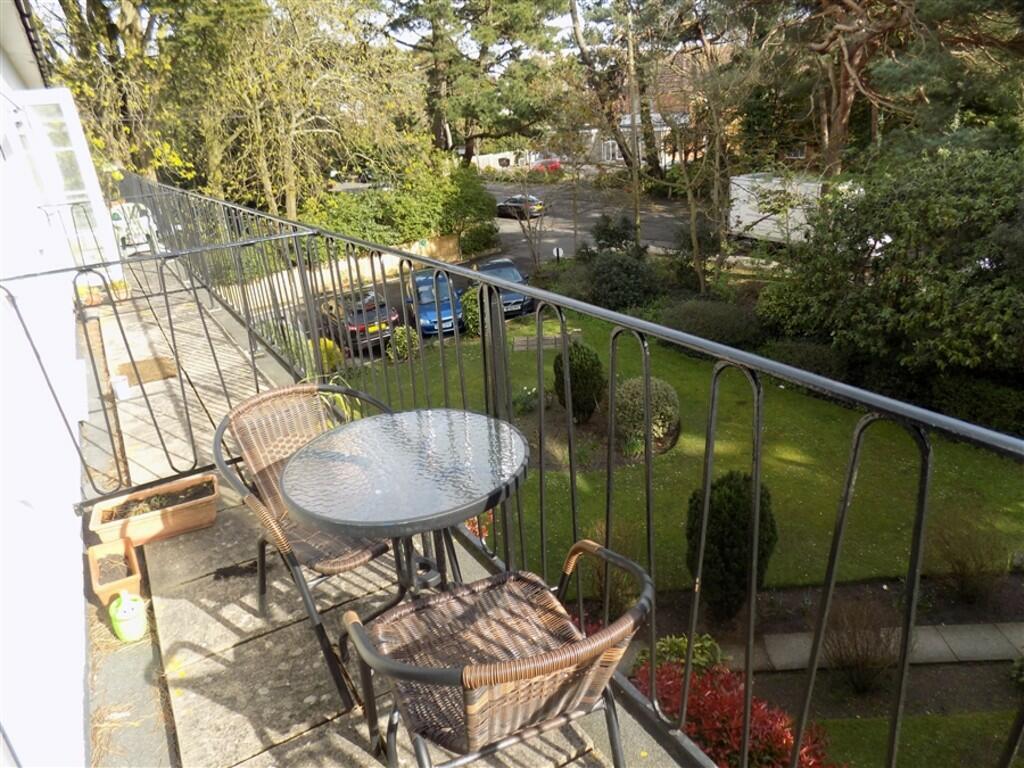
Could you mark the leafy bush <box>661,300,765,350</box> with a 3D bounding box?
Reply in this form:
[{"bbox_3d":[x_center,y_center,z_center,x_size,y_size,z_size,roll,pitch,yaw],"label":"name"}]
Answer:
[{"bbox_3d":[5.616,-1.599,19.173,2.300,1.550,3.100,-16,24,-28],"label":"leafy bush"}]

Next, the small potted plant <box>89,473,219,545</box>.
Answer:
[{"bbox_3d":[-1.438,0.545,2.792,0.455,0.145,0.220,-13,22,-22],"label":"small potted plant"}]

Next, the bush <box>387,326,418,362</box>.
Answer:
[{"bbox_3d":[-3.104,-1.164,19.267,0.920,1.000,0.920,-7,21,-9],"label":"bush"}]

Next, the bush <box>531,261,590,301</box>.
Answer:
[{"bbox_3d":[1.909,-3.761,25.271,2.150,1.560,2.150,-2,21,5],"label":"bush"}]

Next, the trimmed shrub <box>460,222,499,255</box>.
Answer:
[{"bbox_3d":[-1.633,-7.559,35.305,2.070,1.790,2.070,-4,21,-2],"label":"trimmed shrub"}]

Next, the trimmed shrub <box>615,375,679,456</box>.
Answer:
[{"bbox_3d":[2.716,0.676,13.723,1.380,1.550,1.380,1,22,11],"label":"trimmed shrub"}]

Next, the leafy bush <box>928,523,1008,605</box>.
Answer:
[{"bbox_3d":[5.621,2.262,8.455,0.880,1.080,0.880,11,26,35],"label":"leafy bush"}]

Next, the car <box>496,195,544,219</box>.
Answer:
[{"bbox_3d":[0.550,-13.140,50.300,1.780,1.430,4.450,-17,24,-31],"label":"car"}]

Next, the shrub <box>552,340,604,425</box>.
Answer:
[{"bbox_3d":[1.384,-0.006,14.259,1.080,1.780,1.080,-2,21,6],"label":"shrub"}]

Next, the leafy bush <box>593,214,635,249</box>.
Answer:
[{"bbox_3d":[5.225,-7.803,34.719,2.220,1.830,2.220,0,21,9],"label":"leafy bush"}]

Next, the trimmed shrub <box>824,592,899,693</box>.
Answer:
[{"bbox_3d":[3.691,2.836,7.237,0.780,1.120,0.780,8,24,29],"label":"trimmed shrub"}]

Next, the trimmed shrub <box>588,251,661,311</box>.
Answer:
[{"bbox_3d":[3.813,-3.596,23.145,2.350,1.900,2.350,0,21,9],"label":"trimmed shrub"}]

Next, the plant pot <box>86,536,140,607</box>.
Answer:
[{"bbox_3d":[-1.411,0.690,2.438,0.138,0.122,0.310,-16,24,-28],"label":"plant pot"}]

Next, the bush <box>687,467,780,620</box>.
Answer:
[{"bbox_3d":[2.893,2.159,9.013,1.180,2.200,1.180,4,22,19],"label":"bush"}]

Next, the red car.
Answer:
[{"bbox_3d":[4.056,-25.632,80.000,3.950,1.470,1.720,-8,22,-11],"label":"red car"}]

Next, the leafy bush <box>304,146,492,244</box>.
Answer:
[{"bbox_3d":[-5.421,-8.570,32.224,8.800,4.500,3.800,-16,24,-28],"label":"leafy bush"}]

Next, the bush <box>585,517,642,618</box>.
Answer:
[{"bbox_3d":[1.315,2.389,8.580,0.780,1.320,0.780,-1,21,8],"label":"bush"}]

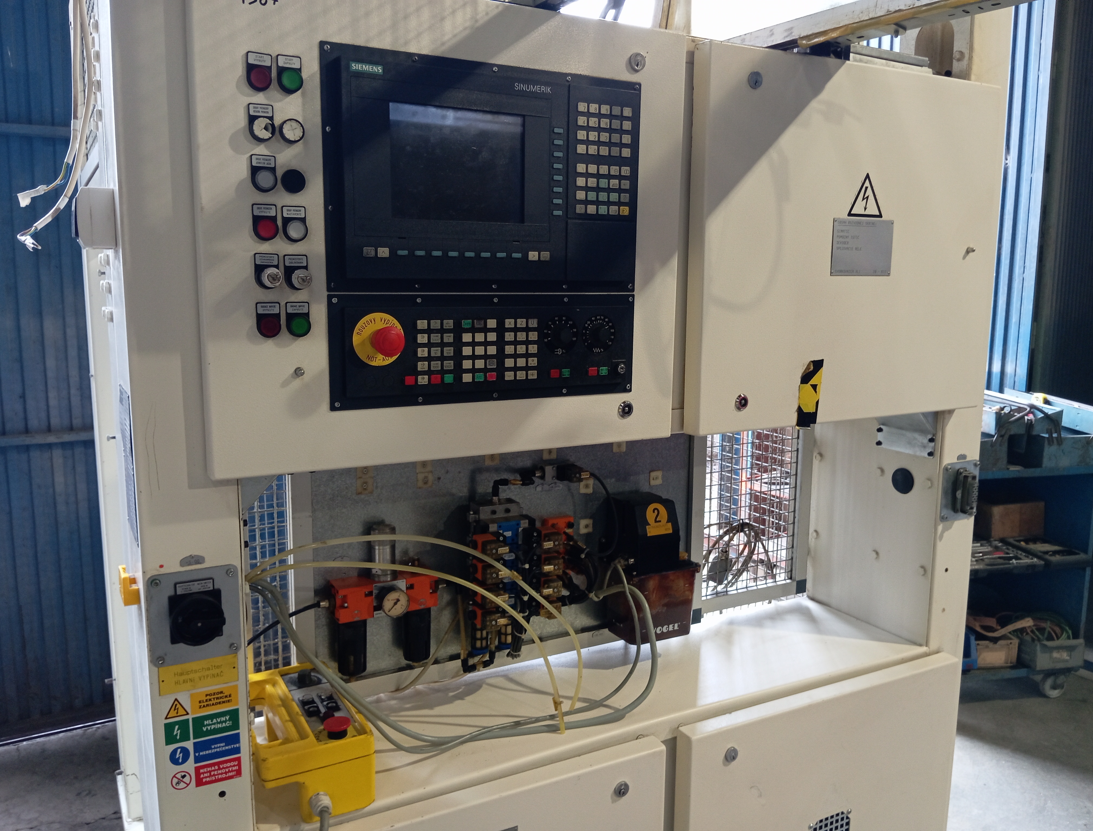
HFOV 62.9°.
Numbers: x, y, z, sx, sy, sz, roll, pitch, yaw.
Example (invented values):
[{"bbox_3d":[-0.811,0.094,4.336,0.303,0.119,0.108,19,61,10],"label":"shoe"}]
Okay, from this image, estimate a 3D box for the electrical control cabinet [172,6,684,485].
[{"bbox_3d":[-0.121,-0.258,1.286,0.716,0.630,0.110,-4,11,-28],"label":"electrical control cabinet"}]

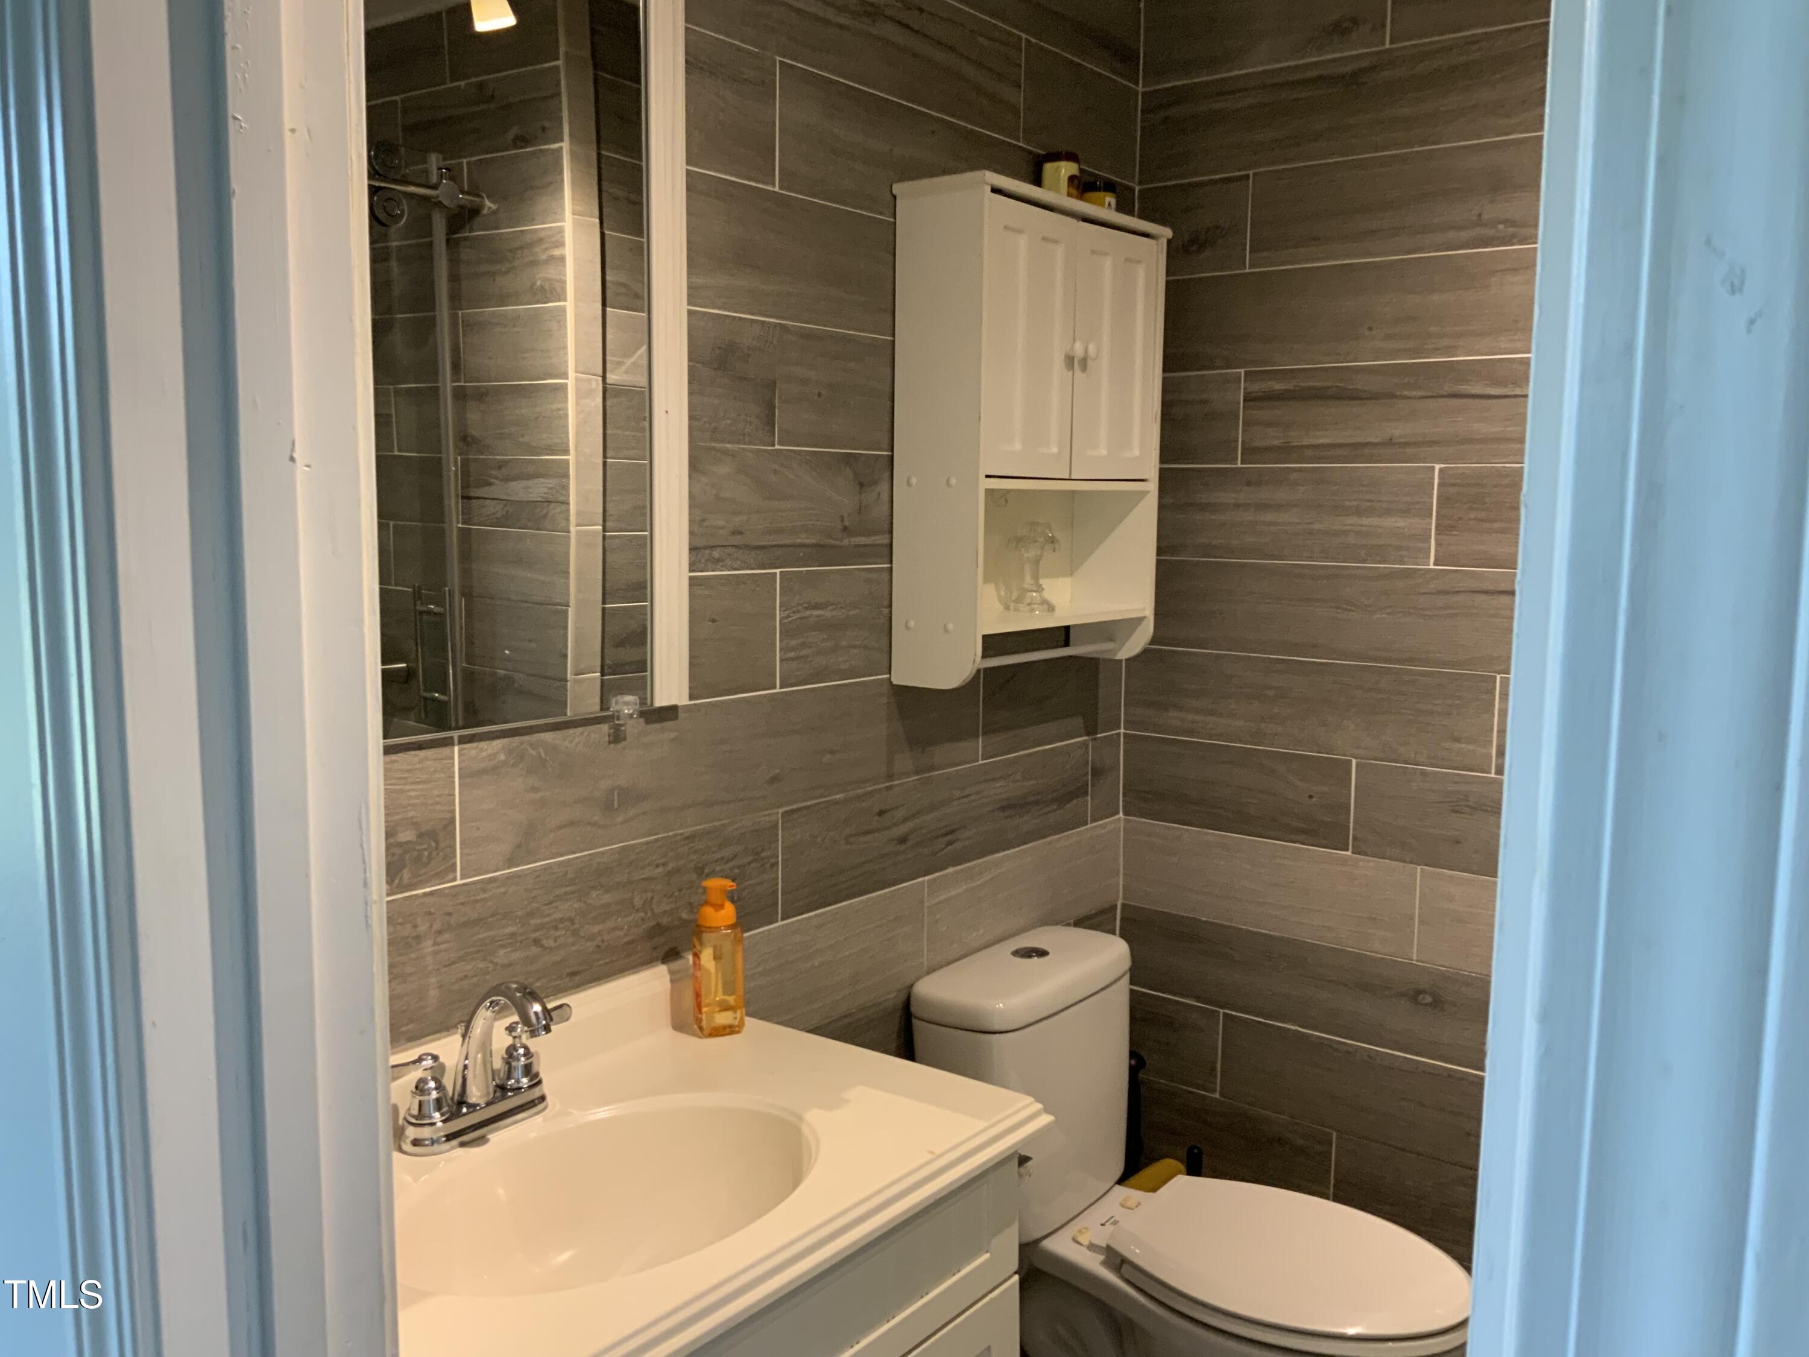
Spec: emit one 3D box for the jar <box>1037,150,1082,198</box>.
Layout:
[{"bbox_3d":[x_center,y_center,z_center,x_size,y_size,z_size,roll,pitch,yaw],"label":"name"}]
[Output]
[{"bbox_3d":[0.229,-0.721,2.220,0.056,0.085,0.056,1,7,0],"label":"jar"}]

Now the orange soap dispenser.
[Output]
[{"bbox_3d":[-0.217,0.323,1.771,0.053,0.180,0.056,-5,9,-42],"label":"orange soap dispenser"}]

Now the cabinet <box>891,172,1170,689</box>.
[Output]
[{"bbox_3d":[0.195,-0.341,2.216,0.148,0.670,0.509,6,8,37],"label":"cabinet"}]

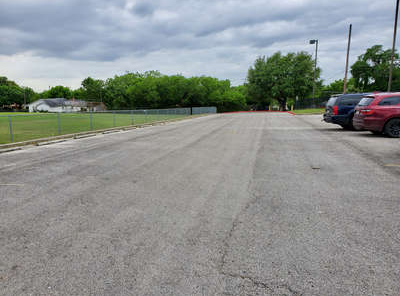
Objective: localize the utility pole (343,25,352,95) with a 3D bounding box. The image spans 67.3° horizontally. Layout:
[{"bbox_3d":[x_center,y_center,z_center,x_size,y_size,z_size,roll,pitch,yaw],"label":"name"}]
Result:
[{"bbox_3d":[16.309,-8.485,33.103,0.320,9.760,0.320,0,9,0],"label":"utility pole"}]

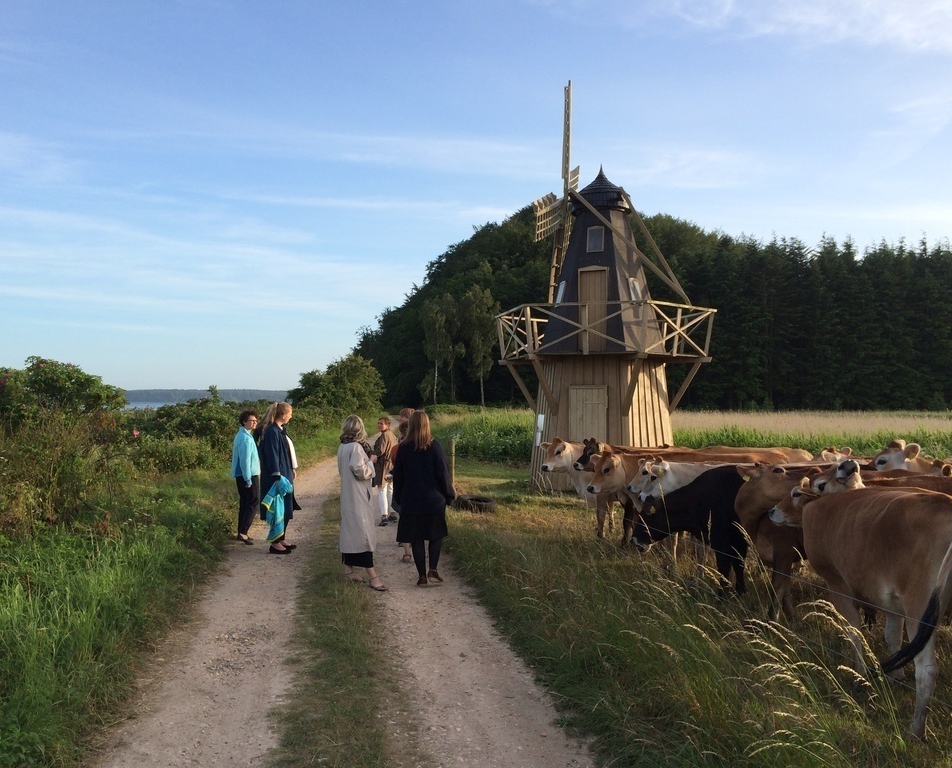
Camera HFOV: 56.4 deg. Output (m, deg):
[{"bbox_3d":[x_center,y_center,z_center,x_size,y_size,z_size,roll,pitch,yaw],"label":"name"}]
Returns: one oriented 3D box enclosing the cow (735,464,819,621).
[{"bbox_3d":[2.900,1.260,7.461,1.550,1.240,0.600,0,-1,-20],"label":"cow"}]

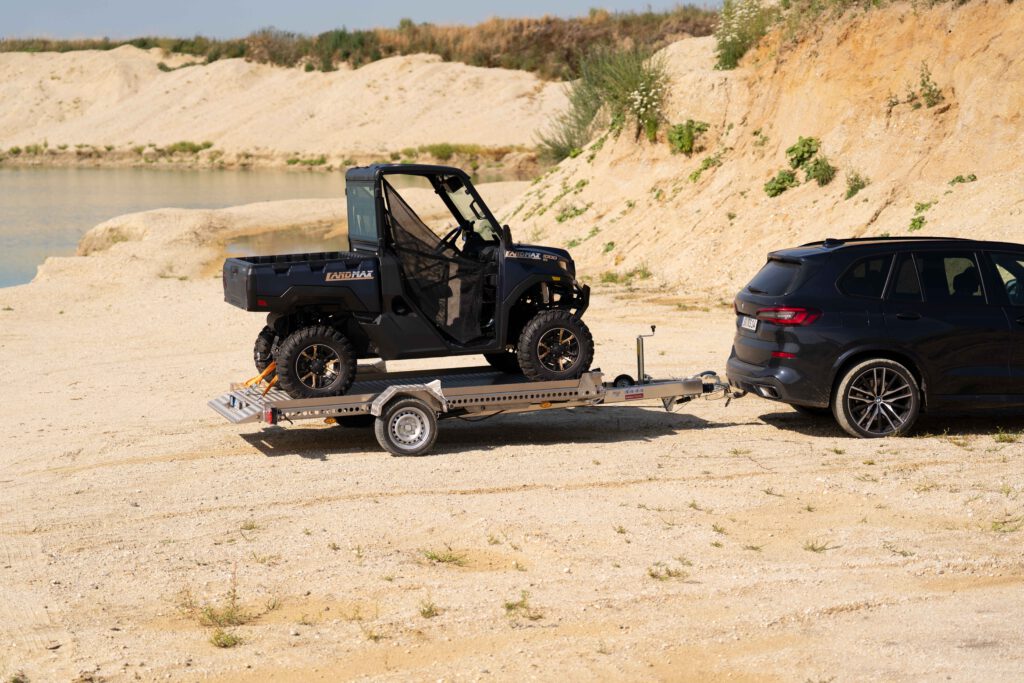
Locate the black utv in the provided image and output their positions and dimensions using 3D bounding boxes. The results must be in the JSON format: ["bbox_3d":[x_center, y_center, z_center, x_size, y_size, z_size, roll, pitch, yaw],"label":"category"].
[{"bbox_3d":[-0.904,-0.567,19.494,3.047,1.993,1.600,-4,5,-15],"label":"black utv"}]

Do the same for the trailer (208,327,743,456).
[{"bbox_3d":[-0.249,0.405,19.777,4.775,0.882,2.040,-4,5,-16],"label":"trailer"}]

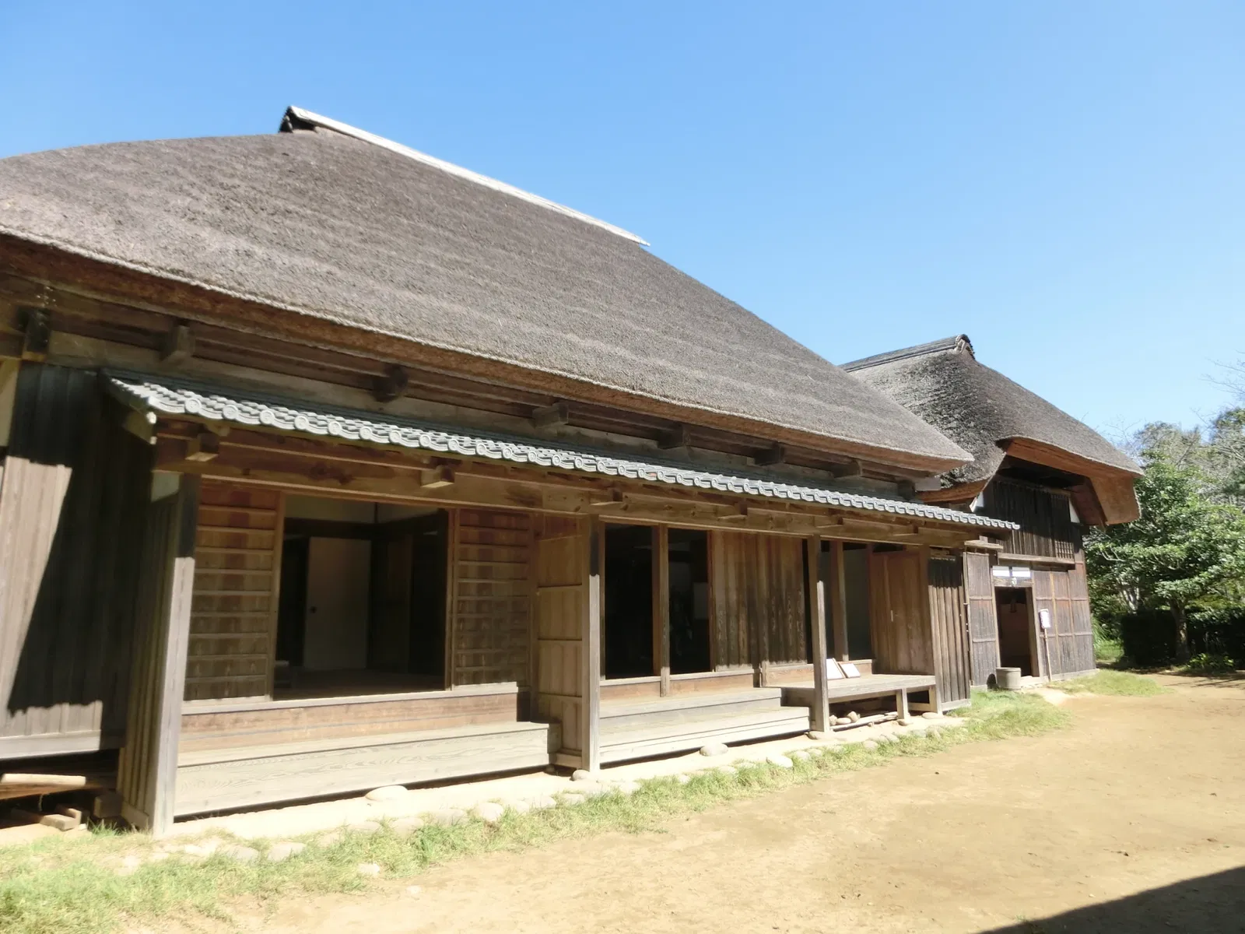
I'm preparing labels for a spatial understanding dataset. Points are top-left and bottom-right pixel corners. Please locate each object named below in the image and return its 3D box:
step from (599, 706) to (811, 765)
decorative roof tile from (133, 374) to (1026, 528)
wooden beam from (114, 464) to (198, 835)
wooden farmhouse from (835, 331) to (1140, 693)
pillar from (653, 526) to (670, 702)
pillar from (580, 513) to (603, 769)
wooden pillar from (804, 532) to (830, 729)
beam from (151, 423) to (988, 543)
[{"bbox_3d":[0.878,2.915,9.569,3.366,0.281,0.462,9,-14,-41],"label":"step"},{"bbox_3d":[1.120,0.179,10.236,12.507,0.660,1.518,9,-14,-41],"label":"decorative roof tile"},{"bbox_3d":[-3.402,1.321,6.338,0.127,2.425,0.990,9,-14,-41],"label":"wooden beam"},{"bbox_3d":[6.889,1.021,21.032,8.415,7.804,7.755,9,-14,-41],"label":"wooden farmhouse"},{"bbox_3d":[0.460,1.704,10.463,0.132,2.112,0.124,9,-14,-41],"label":"pillar"},{"bbox_3d":[-0.311,1.700,8.478,0.135,2.430,0.120,9,-14,-41],"label":"pillar"},{"bbox_3d":[2.486,2.088,10.946,0.129,2.409,0.124,9,-14,-41],"label":"wooden pillar"},{"bbox_3d":[1.236,0.583,10.112,12.243,0.297,0.140,9,-14,-41],"label":"beam"}]

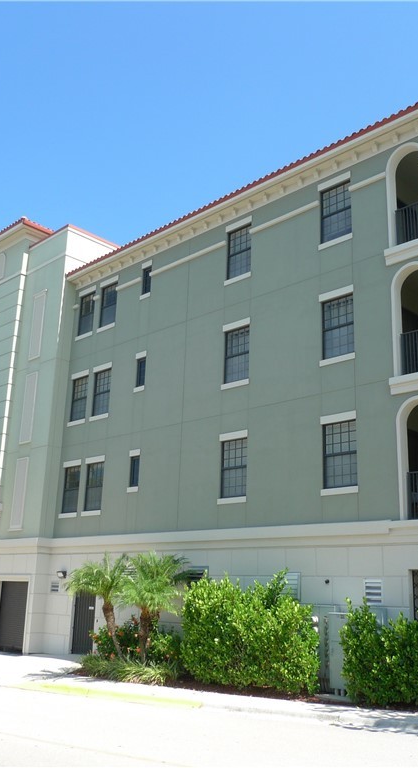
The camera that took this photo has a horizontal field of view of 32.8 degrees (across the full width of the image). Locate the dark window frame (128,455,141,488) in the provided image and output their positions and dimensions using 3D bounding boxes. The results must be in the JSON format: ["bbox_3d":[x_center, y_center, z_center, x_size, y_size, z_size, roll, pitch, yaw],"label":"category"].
[{"bbox_3d":[-2.316,2.760,22.241,0.408,0.996,0.100,-14,-23,43],"label":"dark window frame"}]

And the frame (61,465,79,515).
[{"bbox_3d":[-4.755,3.680,24.725,0.900,1.580,0.130,-14,-23,43],"label":"frame"}]

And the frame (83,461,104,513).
[{"bbox_3d":[-3.796,3.442,23.801,0.900,1.580,0.130,-14,-23,43],"label":"frame"}]

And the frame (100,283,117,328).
[{"bbox_3d":[-3.582,-2.795,25.434,0.944,1.628,0.100,-14,-23,43],"label":"frame"}]

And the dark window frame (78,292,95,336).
[{"bbox_3d":[-4.543,-2.579,26.554,0.900,1.580,0.130,-14,-23,43],"label":"dark window frame"}]

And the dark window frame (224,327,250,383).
[{"bbox_3d":[0.830,-0.813,20.358,0.920,1.580,0.130,-14,-23,43],"label":"dark window frame"}]

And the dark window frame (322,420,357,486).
[{"bbox_3d":[3.133,1.697,16.945,0.946,1.623,0.100,-14,-23,43],"label":"dark window frame"}]

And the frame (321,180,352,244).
[{"bbox_3d":[3.361,-4.528,18.815,0.946,1.628,0.100,-14,-23,43],"label":"frame"}]

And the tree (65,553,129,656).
[{"bbox_3d":[-3.107,6.256,19.964,1.850,2.950,1.850,4,-16,-8],"label":"tree"}]

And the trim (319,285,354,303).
[{"bbox_3d":[3.279,-2.281,18.140,1.046,0.189,0.100,-14,-23,43],"label":"trim"}]

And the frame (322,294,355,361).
[{"bbox_3d":[3.290,-1.423,17.986,0.930,1.580,0.130,-14,-23,43],"label":"frame"}]

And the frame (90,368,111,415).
[{"bbox_3d":[-3.696,0.319,24.498,0.944,1.622,0.100,-14,-23,43],"label":"frame"}]

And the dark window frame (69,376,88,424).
[{"bbox_3d":[-4.633,0.553,25.392,0.944,1.622,0.100,-14,-23,43],"label":"dark window frame"}]

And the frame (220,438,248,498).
[{"bbox_3d":[0.684,2.309,19.281,0.947,1.623,0.100,-14,-23,43],"label":"frame"}]

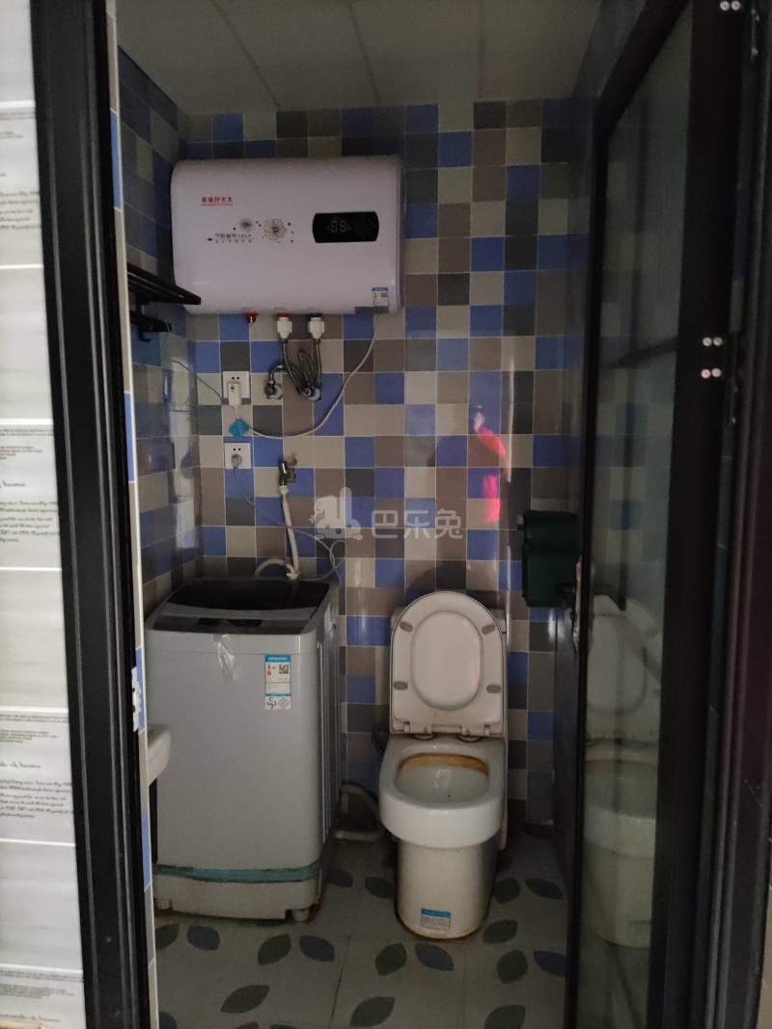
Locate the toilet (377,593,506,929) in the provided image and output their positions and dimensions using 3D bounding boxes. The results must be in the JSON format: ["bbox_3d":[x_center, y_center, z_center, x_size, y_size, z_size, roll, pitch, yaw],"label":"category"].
[{"bbox_3d":[0.170,0.664,2.232,0.366,0.854,0.620,1,9,6],"label":"toilet"}]

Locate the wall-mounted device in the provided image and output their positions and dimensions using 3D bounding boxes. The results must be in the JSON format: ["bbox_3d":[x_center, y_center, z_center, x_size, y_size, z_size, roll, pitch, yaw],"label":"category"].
[{"bbox_3d":[-0.257,-0.775,2.180,0.601,0.392,0.348,1,9,6],"label":"wall-mounted device"}]

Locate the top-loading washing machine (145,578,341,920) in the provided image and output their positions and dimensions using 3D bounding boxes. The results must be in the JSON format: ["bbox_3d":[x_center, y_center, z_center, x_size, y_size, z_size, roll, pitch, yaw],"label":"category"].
[{"bbox_3d":[-0.385,0.658,2.286,0.452,0.854,0.498,1,9,6],"label":"top-loading washing machine"}]

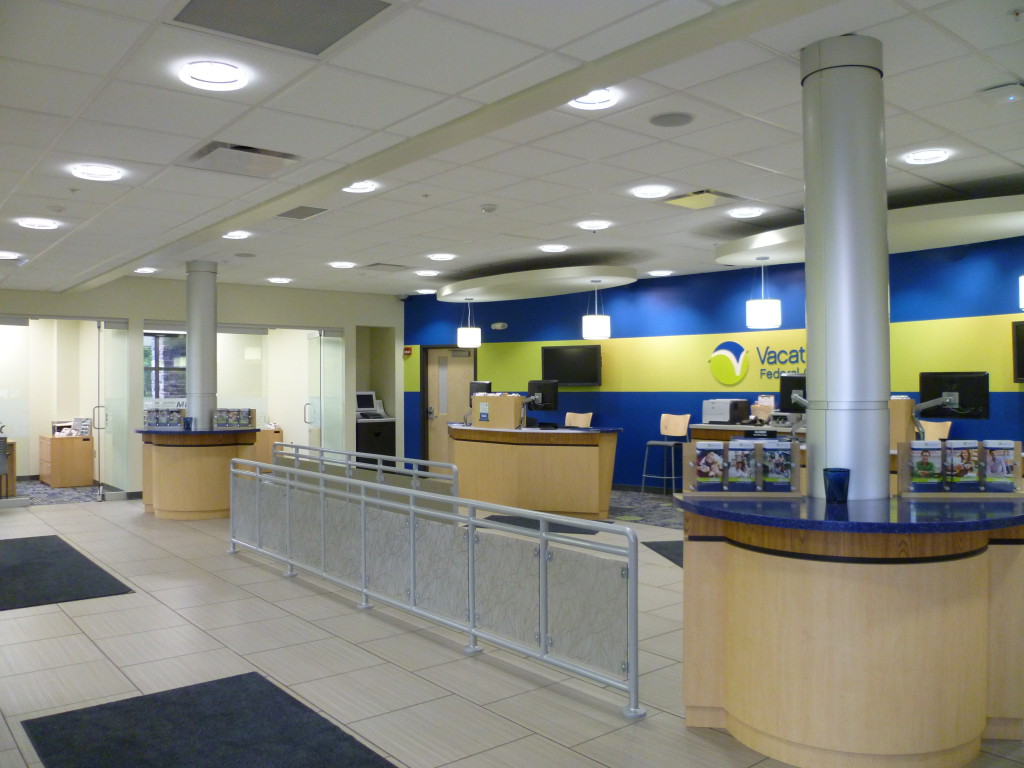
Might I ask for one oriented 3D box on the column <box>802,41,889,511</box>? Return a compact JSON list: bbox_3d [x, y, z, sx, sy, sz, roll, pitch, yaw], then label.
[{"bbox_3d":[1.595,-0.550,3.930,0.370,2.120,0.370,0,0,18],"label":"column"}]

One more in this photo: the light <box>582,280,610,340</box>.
[{"bbox_3d":[0.984,-0.856,9.650,0.325,0.690,0.325,0,0,0],"label":"light"}]

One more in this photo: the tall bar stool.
[{"bbox_3d":[2.170,1.023,11.500,0.480,1.160,0.520,0,0,36],"label":"tall bar stool"}]

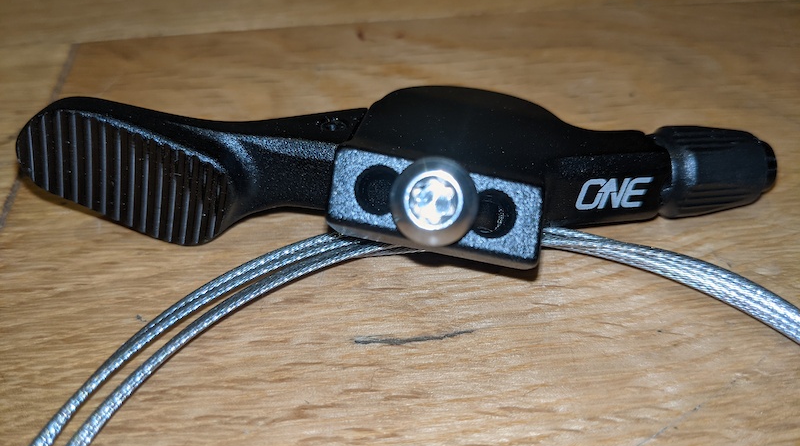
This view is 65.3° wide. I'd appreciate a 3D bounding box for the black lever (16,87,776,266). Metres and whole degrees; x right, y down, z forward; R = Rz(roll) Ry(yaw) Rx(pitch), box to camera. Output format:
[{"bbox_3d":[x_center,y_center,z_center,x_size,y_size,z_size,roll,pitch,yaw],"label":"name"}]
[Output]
[{"bbox_3d":[0.000,-0.006,0.074,0.096,0.018,0.023,0,48,0],"label":"black lever"}]

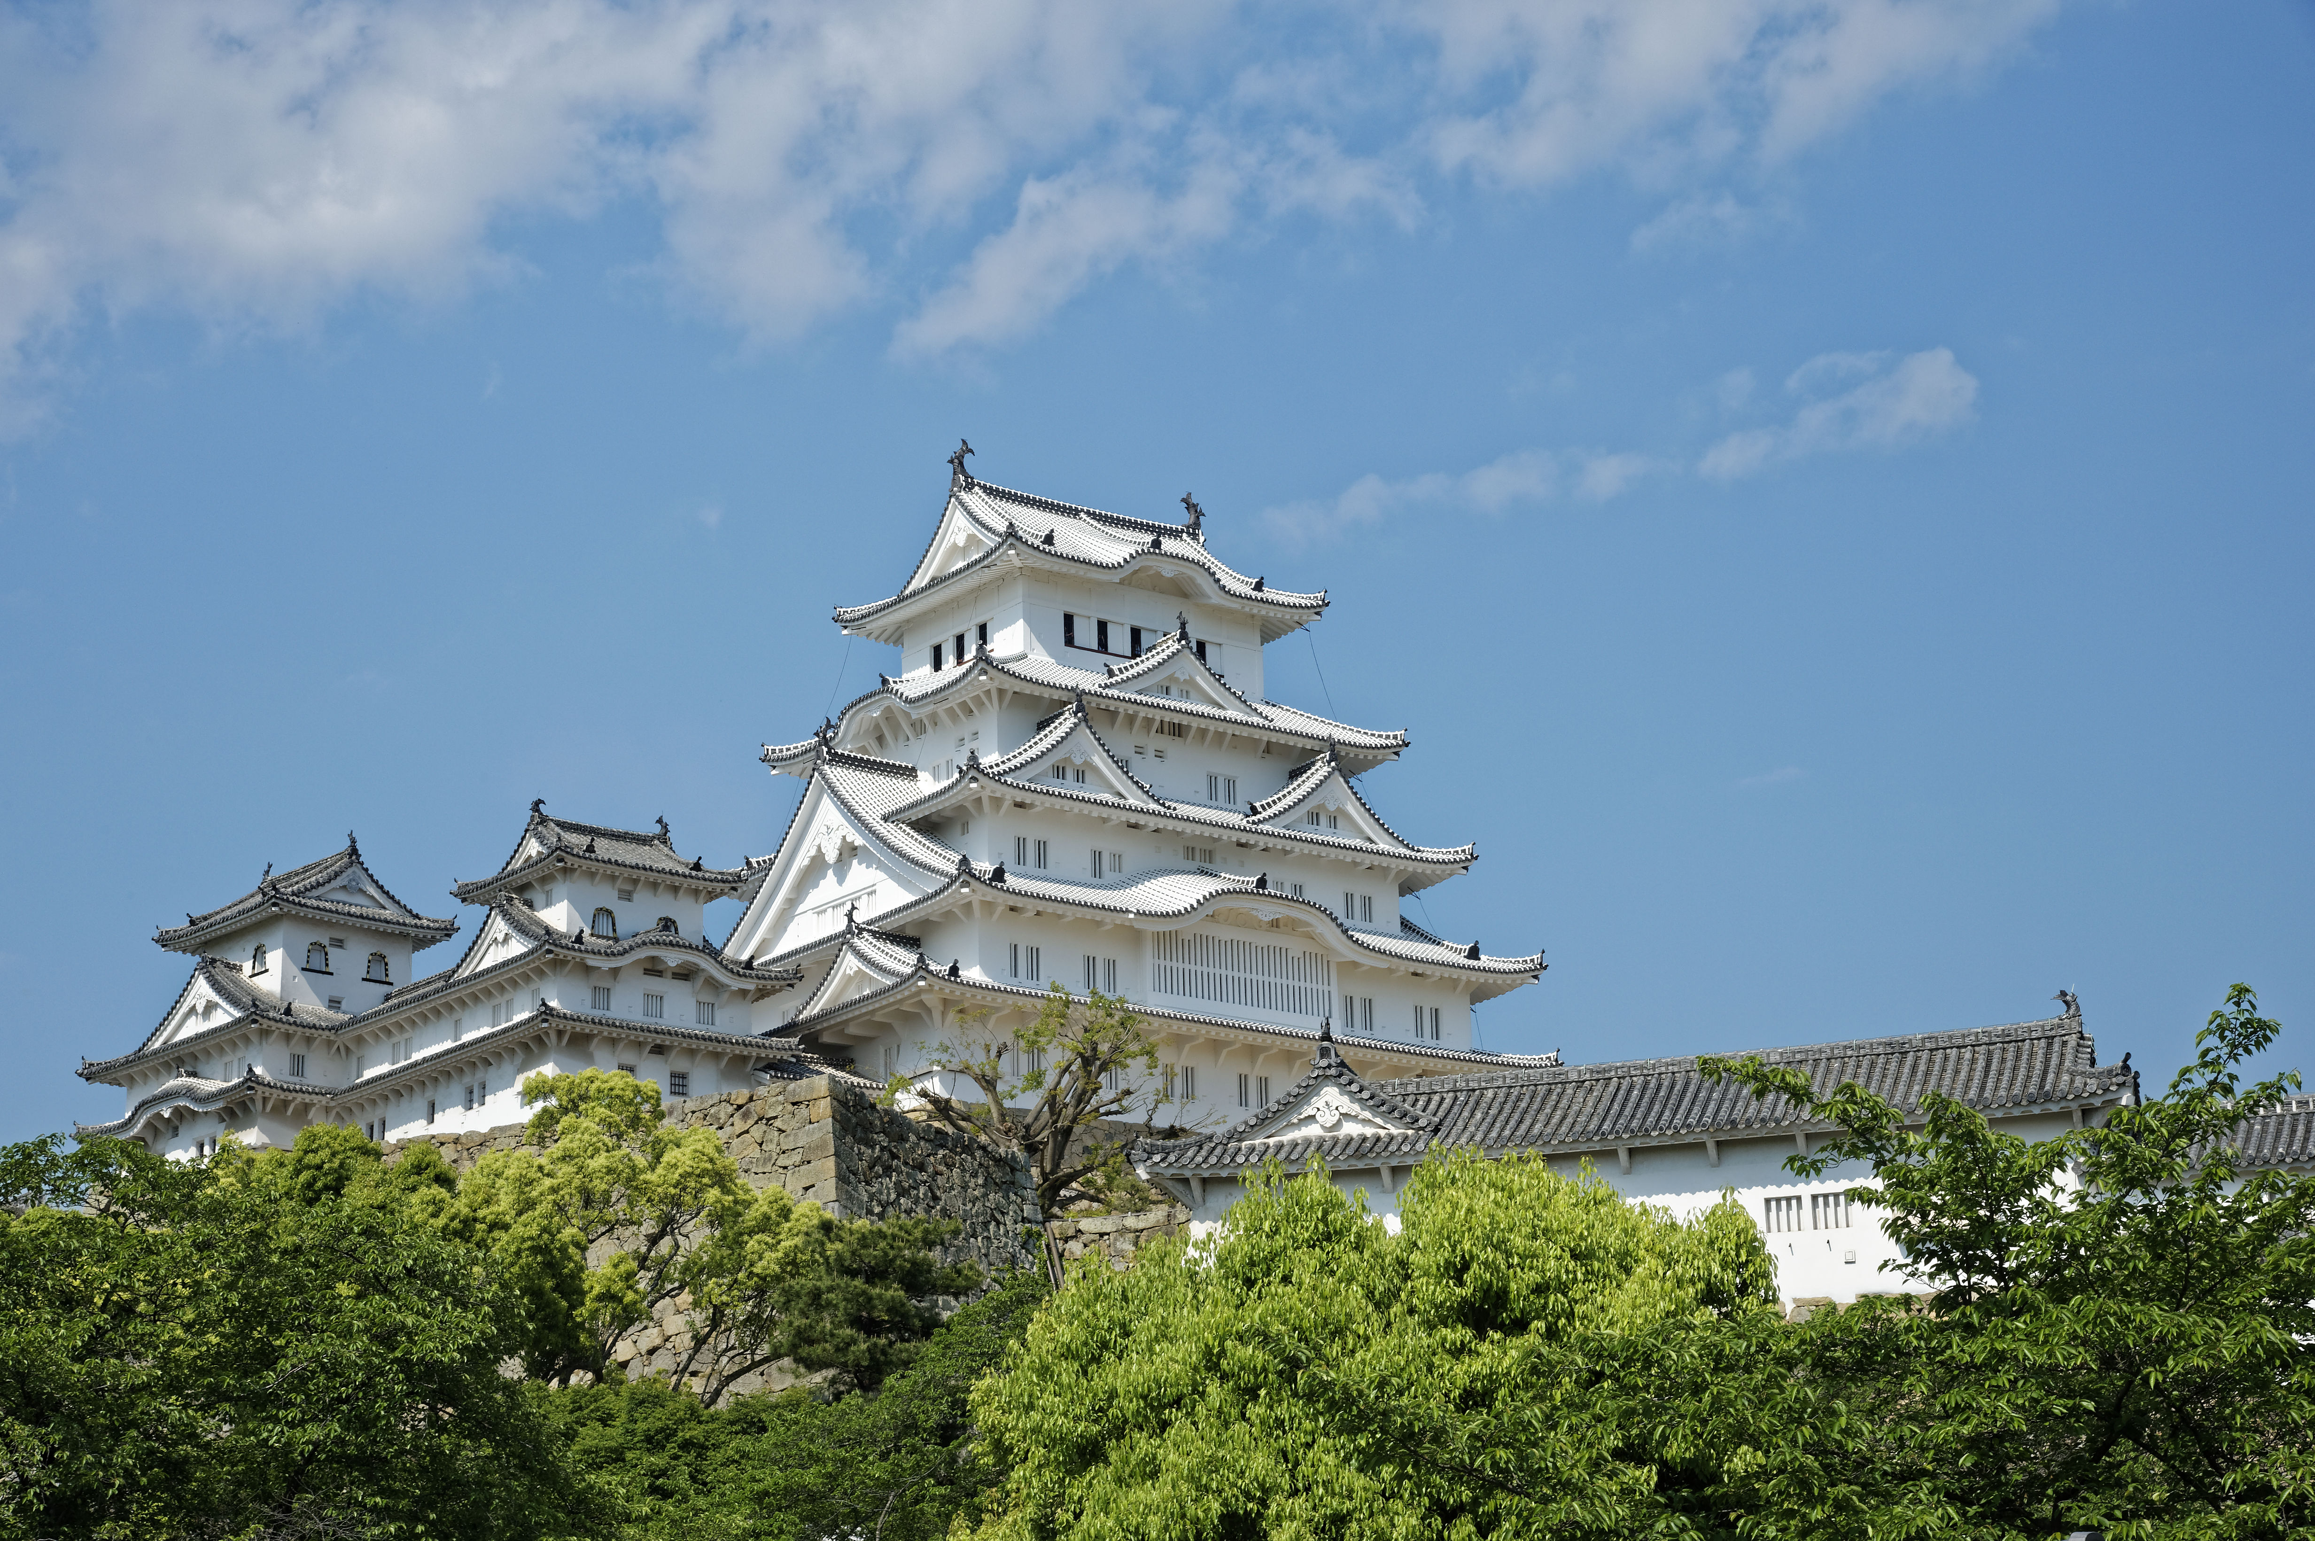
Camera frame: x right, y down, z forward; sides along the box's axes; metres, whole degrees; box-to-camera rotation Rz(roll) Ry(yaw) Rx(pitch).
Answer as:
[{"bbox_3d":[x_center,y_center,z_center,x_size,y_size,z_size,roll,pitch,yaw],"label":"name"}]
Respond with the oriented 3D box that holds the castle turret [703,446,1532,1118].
[{"bbox_3d":[-3.120,2.160,196.210,33.800,33.200,26.500,10,-18,-34],"label":"castle turret"}]

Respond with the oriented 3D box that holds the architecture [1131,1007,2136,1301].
[{"bbox_3d":[10.100,8.510,88.490,20.200,6.300,6.800,-5,-15,20],"label":"architecture"}]

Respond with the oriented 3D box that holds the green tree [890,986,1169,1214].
[{"bbox_3d":[-4.600,11.670,157.080,10.200,8.400,8.500,0,-14,-2],"label":"green tree"}]

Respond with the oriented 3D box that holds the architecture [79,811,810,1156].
[{"bbox_3d":[-32.900,9.790,194.950,16.500,17.500,41.000,10,-18,-34],"label":"architecture"}]

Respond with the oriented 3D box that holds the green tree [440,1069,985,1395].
[{"bbox_3d":[-14.800,15.630,141.590,17.500,11.300,11.000,1,-15,-6],"label":"green tree"}]

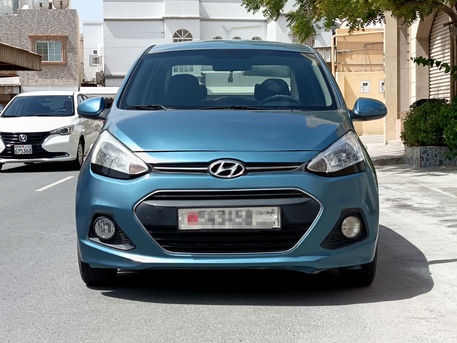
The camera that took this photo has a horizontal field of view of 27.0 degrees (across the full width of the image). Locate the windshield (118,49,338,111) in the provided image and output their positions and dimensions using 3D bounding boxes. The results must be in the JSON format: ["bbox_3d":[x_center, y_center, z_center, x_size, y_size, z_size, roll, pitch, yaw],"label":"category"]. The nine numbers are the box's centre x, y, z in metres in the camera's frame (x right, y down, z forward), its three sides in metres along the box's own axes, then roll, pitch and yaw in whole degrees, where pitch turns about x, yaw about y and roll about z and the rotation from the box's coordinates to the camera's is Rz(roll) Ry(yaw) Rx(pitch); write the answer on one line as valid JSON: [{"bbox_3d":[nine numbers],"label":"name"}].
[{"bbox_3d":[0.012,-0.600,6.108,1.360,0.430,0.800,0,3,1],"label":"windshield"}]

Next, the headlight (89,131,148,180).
[{"bbox_3d":[-0.577,-0.092,5.120,0.350,0.255,0.460,0,3,1],"label":"headlight"}]

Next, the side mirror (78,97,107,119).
[{"bbox_3d":[-0.890,-0.404,6.151,0.205,0.145,0.140,0,3,1],"label":"side mirror"}]

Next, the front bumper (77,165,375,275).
[{"bbox_3d":[-0.004,0.231,5.029,1.640,0.560,0.500,0,3,1],"label":"front bumper"}]

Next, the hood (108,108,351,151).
[{"bbox_3d":[0.001,-0.228,5.331,1.470,0.255,0.970,0,3,1],"label":"hood"}]

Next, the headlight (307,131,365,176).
[{"bbox_3d":[0.573,-0.093,5.104,0.350,0.250,0.460,0,3,1],"label":"headlight"}]

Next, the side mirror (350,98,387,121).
[{"bbox_3d":[0.904,-0.403,6.125,0.225,0.145,0.140,0,3,1],"label":"side mirror"}]

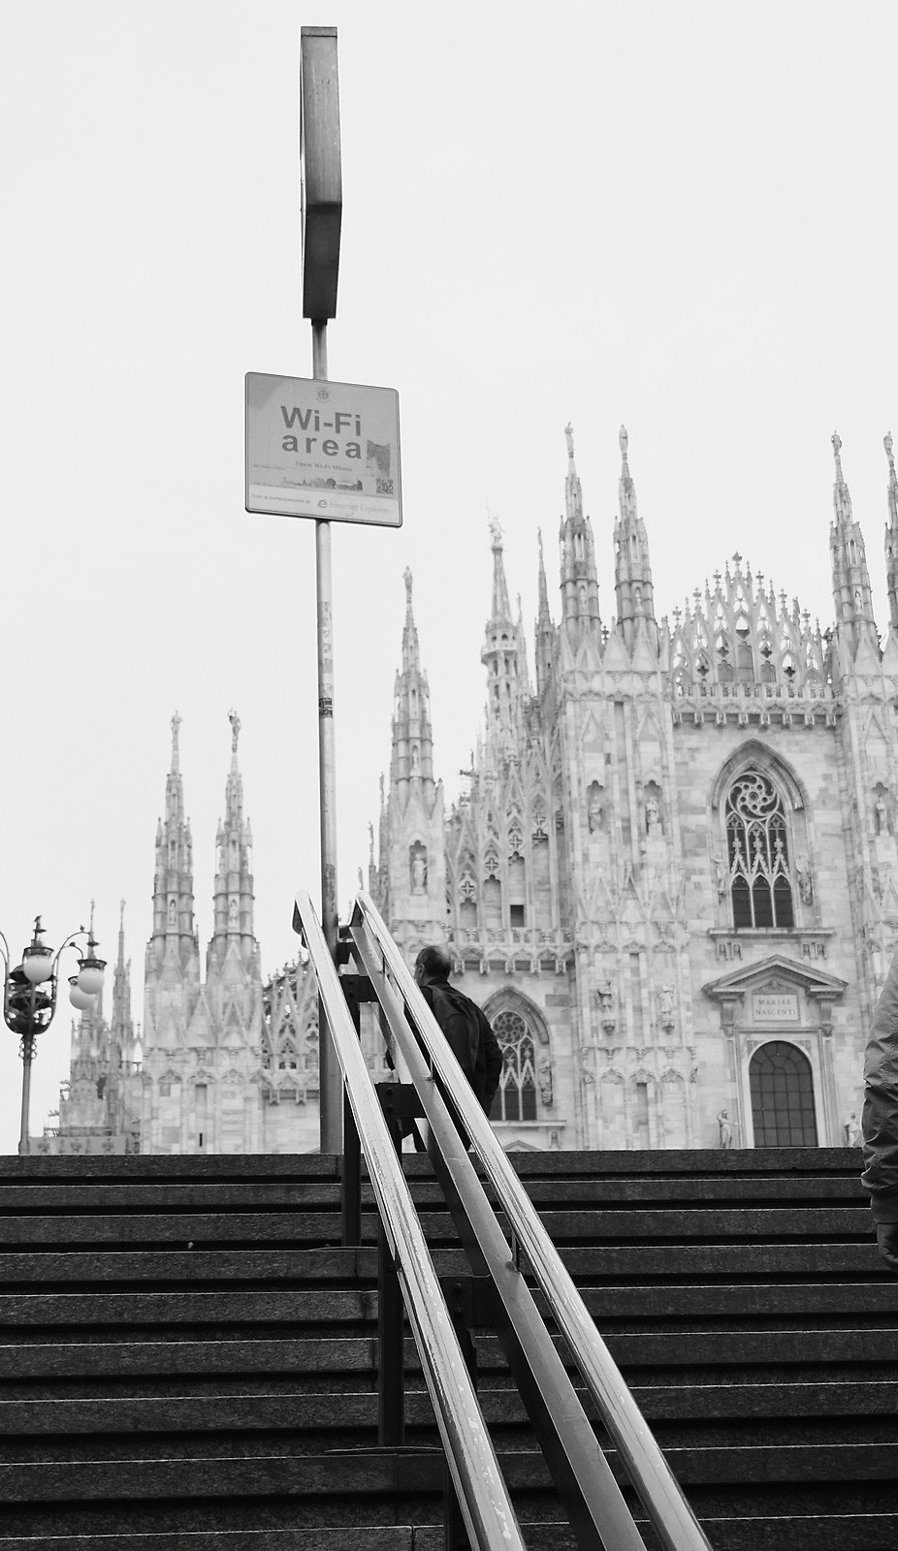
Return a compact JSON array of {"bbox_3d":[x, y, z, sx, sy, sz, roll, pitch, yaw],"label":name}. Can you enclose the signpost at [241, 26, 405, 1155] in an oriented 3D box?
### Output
[{"bbox_3d":[-0.408,-0.706,7.267,0.570,3.926,0.753,3,-22,-13],"label":"signpost"}]

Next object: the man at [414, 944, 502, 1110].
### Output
[{"bbox_3d":[0.016,1.629,10.202,0.520,1.690,0.400,13,-26,-34],"label":"man"}]

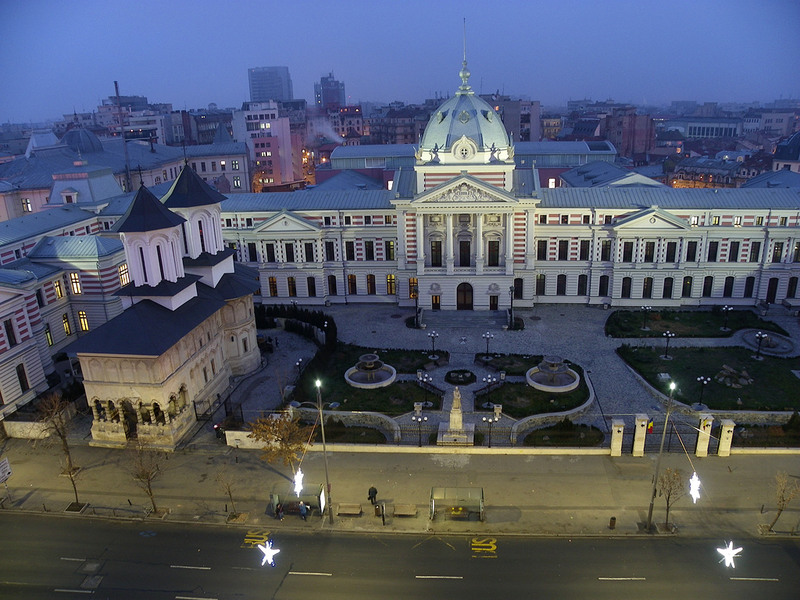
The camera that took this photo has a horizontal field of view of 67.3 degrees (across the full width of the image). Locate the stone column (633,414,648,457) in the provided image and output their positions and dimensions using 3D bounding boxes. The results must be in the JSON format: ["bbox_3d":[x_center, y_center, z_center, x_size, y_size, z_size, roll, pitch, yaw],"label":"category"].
[{"bbox_3d":[20.912,11.723,52.382,1.010,3.798,1.010,0,19,5],"label":"stone column"}]

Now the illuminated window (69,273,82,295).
[{"bbox_3d":[-42.686,-2.105,79.045,1.464,2.929,0.253,0,19,5],"label":"illuminated window"}]

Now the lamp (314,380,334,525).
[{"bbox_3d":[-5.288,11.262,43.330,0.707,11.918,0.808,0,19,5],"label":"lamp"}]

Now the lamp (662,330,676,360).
[{"bbox_3d":[33.119,5.641,74.357,1.400,3.200,1.400,0,18,6],"label":"lamp"}]

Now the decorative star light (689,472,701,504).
[{"bbox_3d":[17.438,11.150,35.643,0.707,1.717,0.505,0,19,5],"label":"decorative star light"}]

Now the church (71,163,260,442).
[{"bbox_3d":[-24.029,-2.307,65.653,14.342,24.442,29.290,0,19,5],"label":"church"}]

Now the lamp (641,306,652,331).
[{"bbox_3d":[34.362,2.484,83.949,1.400,3.200,1.400,0,18,6],"label":"lamp"}]

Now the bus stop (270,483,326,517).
[{"bbox_3d":[-7.734,15.404,46.030,4.090,2.475,1.717,0,19,5],"label":"bus stop"}]

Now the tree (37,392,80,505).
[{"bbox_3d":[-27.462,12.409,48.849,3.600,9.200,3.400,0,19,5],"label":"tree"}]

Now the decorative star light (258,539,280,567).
[{"bbox_3d":[-6.930,13.435,31.910,1.200,1.350,0.800,0,19,5],"label":"decorative star light"}]

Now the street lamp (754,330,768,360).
[{"bbox_3d":[44.009,5.556,73.463,1.400,3.200,1.400,0,18,6],"label":"street lamp"}]

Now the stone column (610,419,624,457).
[{"bbox_3d":[19.544,12.419,54.141,1.100,3.290,1.100,0,19,5],"label":"stone column"}]

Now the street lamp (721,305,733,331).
[{"bbox_3d":[45.078,2.497,82.769,1.400,3.200,1.400,0,18,6],"label":"street lamp"}]

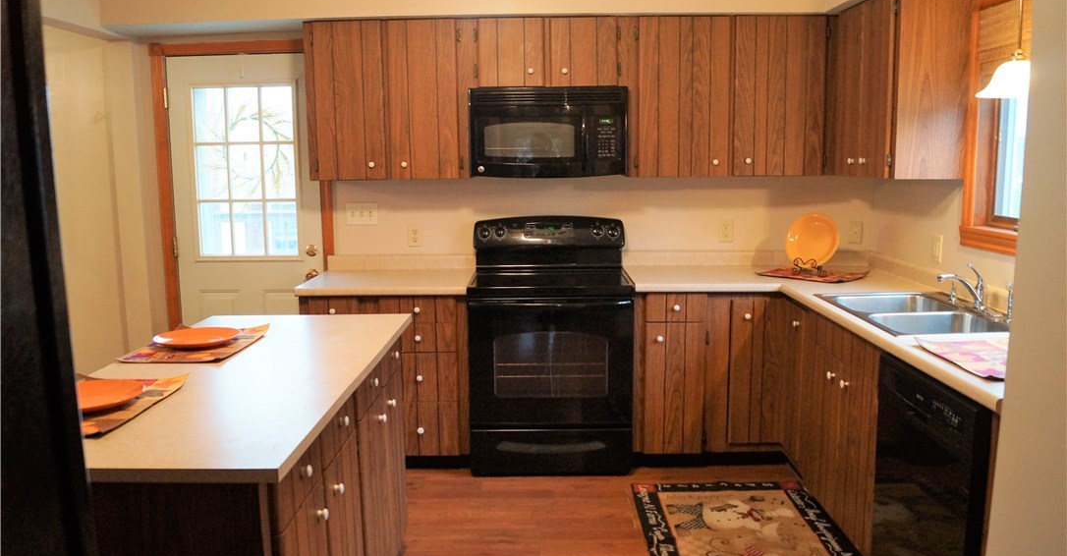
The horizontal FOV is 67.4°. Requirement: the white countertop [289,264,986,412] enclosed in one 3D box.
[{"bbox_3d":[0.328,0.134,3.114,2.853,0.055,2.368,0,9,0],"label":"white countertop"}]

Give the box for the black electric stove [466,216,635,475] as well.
[{"bbox_3d":[0.084,0.312,3.993,0.758,1.197,0.645,0,9,0],"label":"black electric stove"}]

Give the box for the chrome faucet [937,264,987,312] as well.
[{"bbox_3d":[1.623,0.036,3.018,0.205,0.178,0.070,-1,9,-5],"label":"chrome faucet"}]

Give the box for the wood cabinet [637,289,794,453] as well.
[{"bbox_3d":[0.860,0.433,4.045,0.775,0.828,0.599,0,9,0],"label":"wood cabinet"}]

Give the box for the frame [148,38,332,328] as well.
[{"bbox_3d":[-1.512,-0.181,4.313,0.907,2.105,0.110,0,9,0],"label":"frame"}]

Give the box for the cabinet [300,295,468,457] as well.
[{"bbox_3d":[-0.685,0.445,4.058,0.775,0.828,0.599,0,9,0],"label":"cabinet"}]

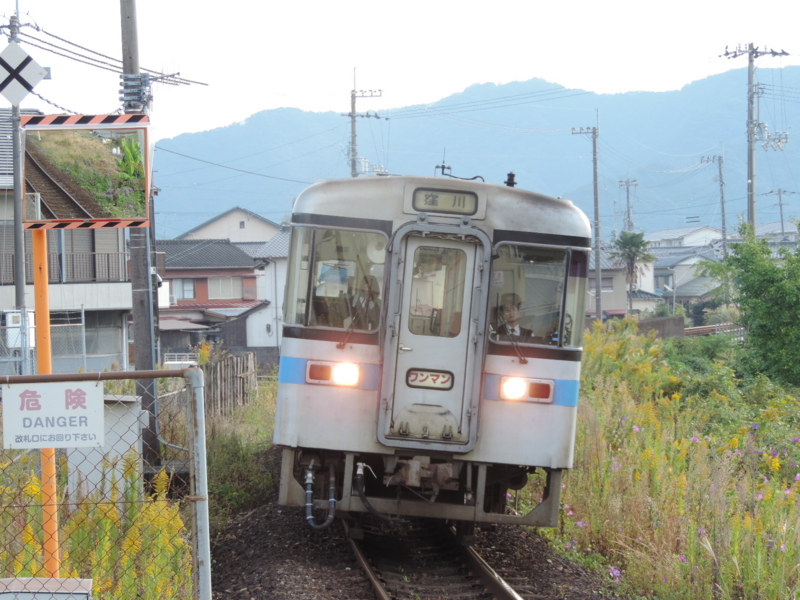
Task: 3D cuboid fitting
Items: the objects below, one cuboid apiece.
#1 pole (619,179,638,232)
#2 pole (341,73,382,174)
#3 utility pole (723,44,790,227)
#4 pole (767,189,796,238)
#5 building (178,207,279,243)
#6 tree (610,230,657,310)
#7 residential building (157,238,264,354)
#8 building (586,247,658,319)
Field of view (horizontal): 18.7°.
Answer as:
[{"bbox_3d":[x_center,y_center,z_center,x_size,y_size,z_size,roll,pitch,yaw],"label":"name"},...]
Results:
[{"bbox_3d":[18.362,-3.502,195.000,1.550,12.604,0.600,0,0,0],"label":"pole"},{"bbox_3d":[-1.872,-4.168,118.000,2.000,13.936,0.800,0,0,0],"label":"pole"},{"bbox_3d":[14.251,-3.717,97.000,2.700,13.033,1.000,0,0,0],"label":"utility pole"},{"bbox_3d":[31.998,-3.285,203.000,2.000,12.169,0.700,0,0,0],"label":"pole"},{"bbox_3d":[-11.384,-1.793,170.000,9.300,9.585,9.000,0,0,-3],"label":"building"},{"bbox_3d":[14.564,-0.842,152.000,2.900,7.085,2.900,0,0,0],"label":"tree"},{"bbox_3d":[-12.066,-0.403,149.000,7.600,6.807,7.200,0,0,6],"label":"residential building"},{"bbox_3d":[16.530,-0.631,187.000,6.800,7.061,7.000,0,0,-6],"label":"building"}]

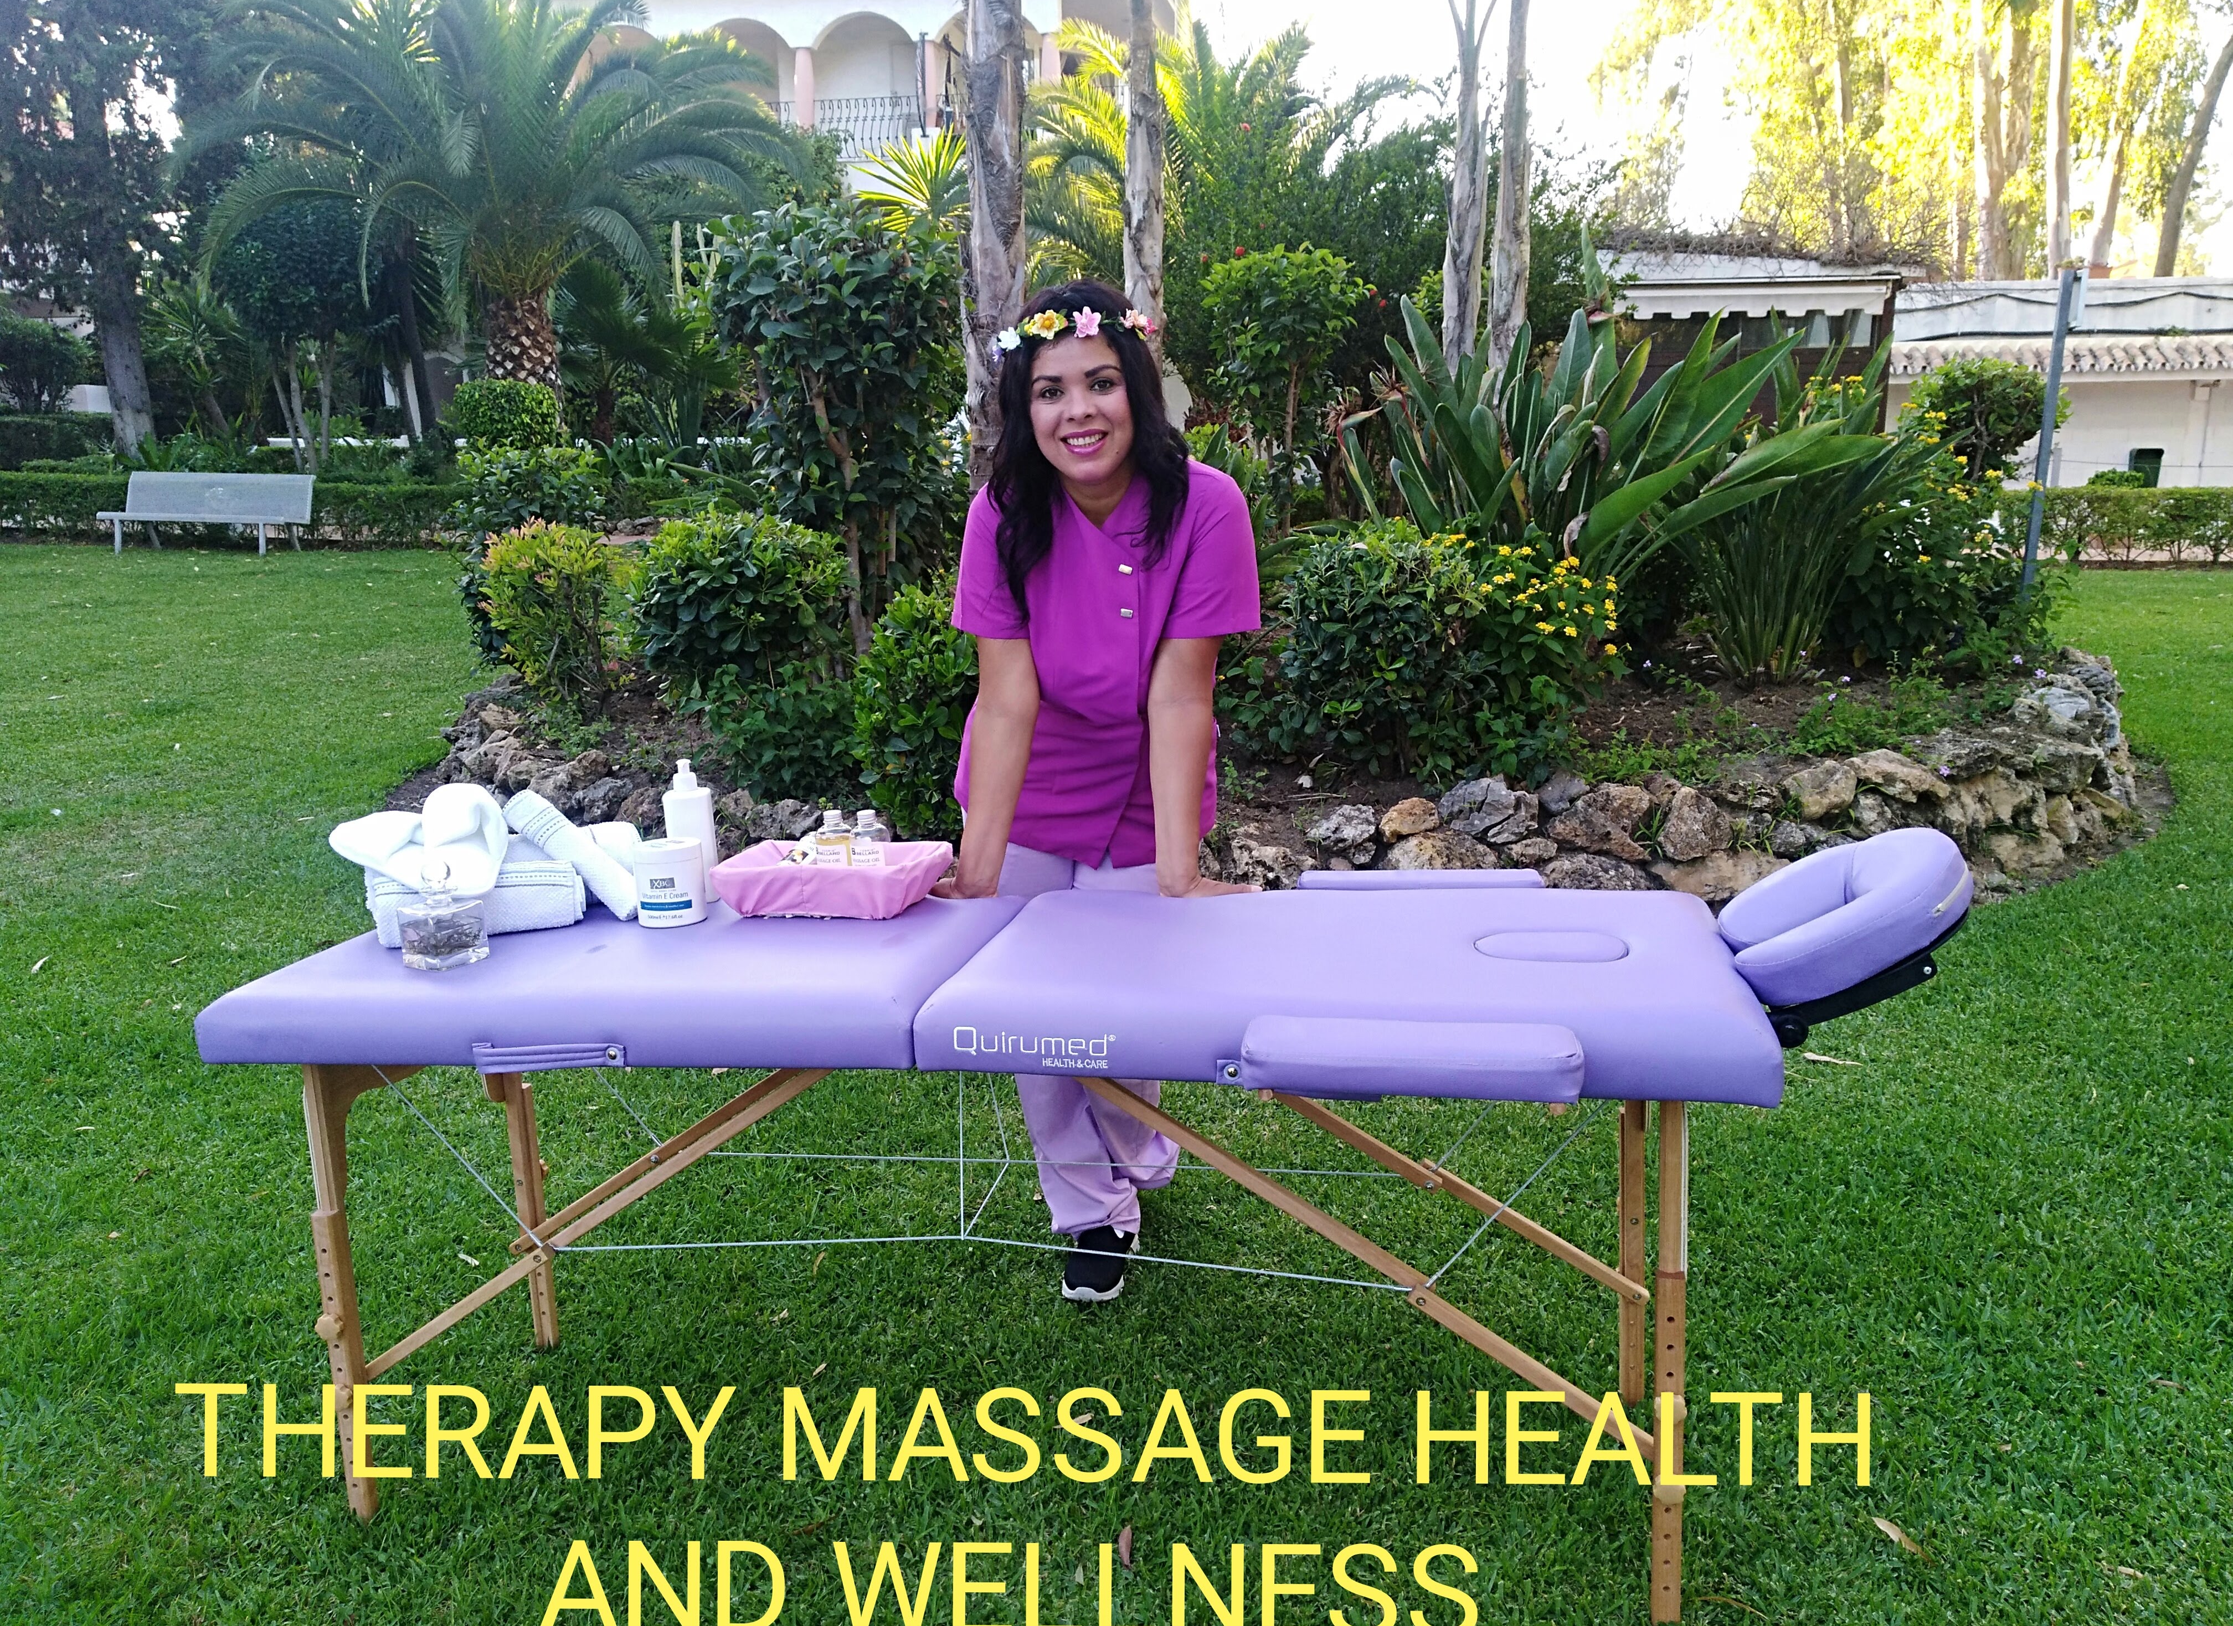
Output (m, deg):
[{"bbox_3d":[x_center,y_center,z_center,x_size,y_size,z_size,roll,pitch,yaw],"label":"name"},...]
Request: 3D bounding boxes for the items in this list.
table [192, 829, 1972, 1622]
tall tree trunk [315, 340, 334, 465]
[{"bbox_3d":[-0.035,0.471,2.204,2.105,0.862,0.800,0,10,12],"label":"table"},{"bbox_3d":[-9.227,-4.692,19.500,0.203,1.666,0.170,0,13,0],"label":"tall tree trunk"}]

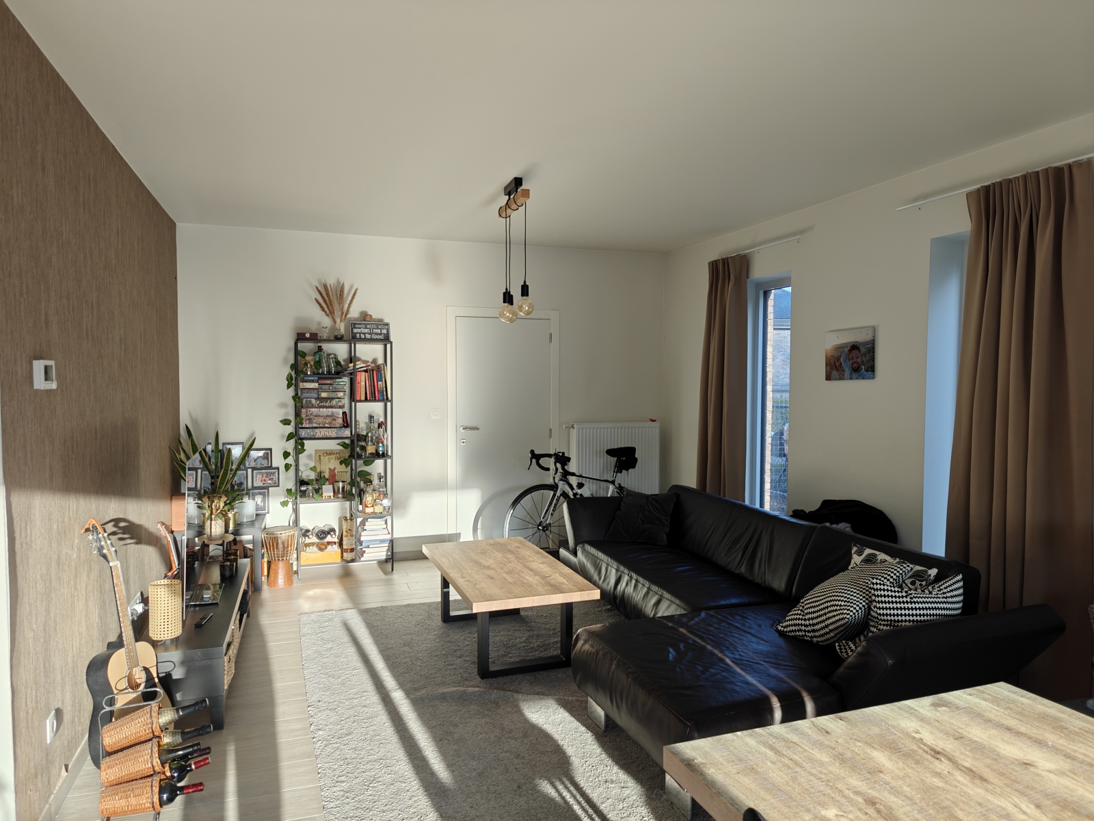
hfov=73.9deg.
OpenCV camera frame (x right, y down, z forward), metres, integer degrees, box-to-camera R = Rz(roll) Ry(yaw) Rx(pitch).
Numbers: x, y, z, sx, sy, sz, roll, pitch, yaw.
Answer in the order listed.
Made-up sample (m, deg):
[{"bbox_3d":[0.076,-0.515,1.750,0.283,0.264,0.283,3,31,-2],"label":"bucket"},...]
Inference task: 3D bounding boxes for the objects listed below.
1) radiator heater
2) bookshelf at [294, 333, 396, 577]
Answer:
[{"bbox_3d":[0.588,0.544,6.411,0.843,0.880,0.125,-1,3,-19],"label":"radiator heater"},{"bbox_3d":[-1.562,0.361,5.623,0.700,1.775,0.310,-1,3,-19],"label":"bookshelf"}]

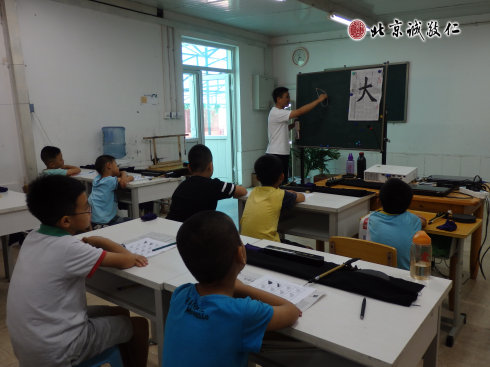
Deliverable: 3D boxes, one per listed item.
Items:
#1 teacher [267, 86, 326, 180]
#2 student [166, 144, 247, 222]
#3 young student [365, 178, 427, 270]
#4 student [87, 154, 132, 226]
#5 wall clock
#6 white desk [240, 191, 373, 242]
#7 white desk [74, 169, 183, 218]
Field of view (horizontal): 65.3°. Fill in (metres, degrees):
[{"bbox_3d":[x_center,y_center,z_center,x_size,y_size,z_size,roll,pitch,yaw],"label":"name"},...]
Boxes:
[{"bbox_3d":[0.670,-0.395,4.900,0.760,1.660,0.480,-4,11,-11],"label":"teacher"},{"bbox_3d":[-0.197,0.266,2.900,0.460,1.100,0.570,2,11,20],"label":"student"},{"bbox_3d":[0.883,0.446,2.175,0.380,0.980,0.560,6,13,34],"label":"young student"},{"bbox_3d":[-1.086,0.269,3.275,0.370,1.020,0.570,7,13,37],"label":"student"},{"bbox_3d":[1.050,-2.384,7.210,0.350,0.350,0.050,5,12,32],"label":"wall clock"},{"bbox_3d":[0.464,0.434,2.945,0.860,0.740,0.600,7,14,39],"label":"white desk"},{"bbox_3d":[-1.079,0.305,3.844,0.860,0.740,0.600,7,14,39],"label":"white desk"}]

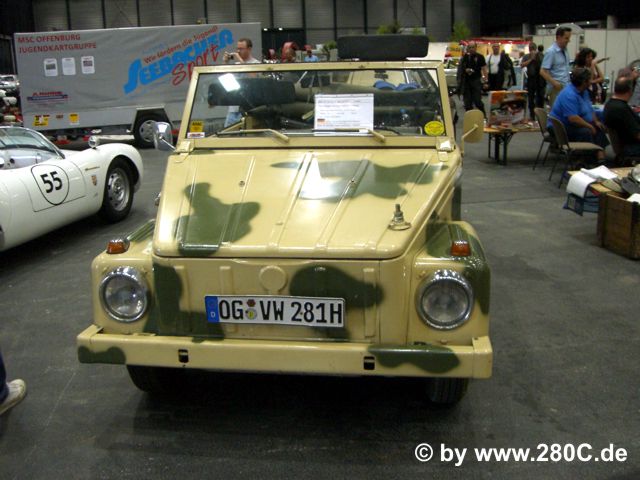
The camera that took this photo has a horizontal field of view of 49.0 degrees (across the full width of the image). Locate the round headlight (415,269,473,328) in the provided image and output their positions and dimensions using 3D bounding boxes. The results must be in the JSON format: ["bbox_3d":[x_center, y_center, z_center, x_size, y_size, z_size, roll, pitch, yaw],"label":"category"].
[{"bbox_3d":[0.460,0.222,2.585,0.200,0.200,0.085,1,15,8],"label":"round headlight"}]

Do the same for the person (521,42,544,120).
[{"bbox_3d":[4.981,-3.717,16.429,0.550,1.740,0.400,8,17,32],"label":"person"}]

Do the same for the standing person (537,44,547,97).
[{"bbox_3d":[6.097,-4.483,19.338,0.500,1.720,0.350,3,15,17],"label":"standing person"}]

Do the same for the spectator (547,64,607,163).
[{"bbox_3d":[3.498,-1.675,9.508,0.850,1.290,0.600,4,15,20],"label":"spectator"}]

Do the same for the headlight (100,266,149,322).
[{"bbox_3d":[-0.770,0.214,2.764,0.200,0.205,0.090,0,14,7],"label":"headlight"}]

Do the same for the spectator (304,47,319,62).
[{"bbox_3d":[-0.214,-4.373,19.524,0.500,1.790,0.330,-2,14,0],"label":"spectator"}]

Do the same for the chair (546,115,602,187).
[{"bbox_3d":[2.998,-1.059,8.285,0.540,0.810,0.480,0,15,4],"label":"chair"}]

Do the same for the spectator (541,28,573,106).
[{"bbox_3d":[3.149,-1.877,9.352,0.500,1.840,0.360,-13,19,-38],"label":"spectator"}]

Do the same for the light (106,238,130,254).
[{"bbox_3d":[-0.818,0.028,2.850,0.072,0.053,0.085,1,15,8],"label":"light"}]

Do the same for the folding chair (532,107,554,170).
[{"bbox_3d":[3.158,-1.332,9.177,0.550,0.810,0.500,6,16,27],"label":"folding chair"}]

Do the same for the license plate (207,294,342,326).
[{"bbox_3d":[-0.168,0.265,2.599,0.520,0.110,0.012,1,15,8],"label":"license plate"}]

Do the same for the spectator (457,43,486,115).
[{"bbox_3d":[3.498,-3.658,16.228,0.640,1.750,0.440,4,16,20],"label":"spectator"}]

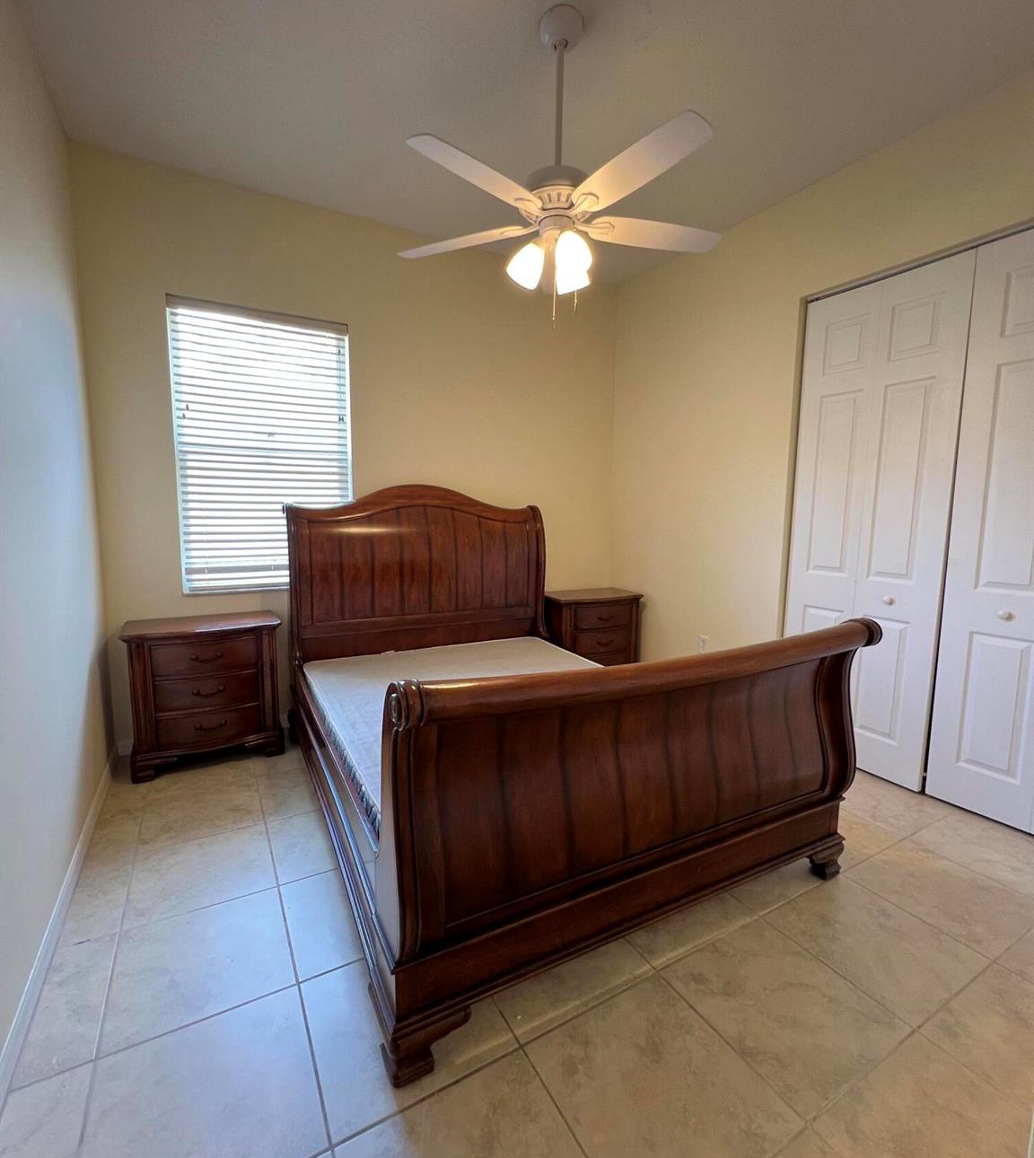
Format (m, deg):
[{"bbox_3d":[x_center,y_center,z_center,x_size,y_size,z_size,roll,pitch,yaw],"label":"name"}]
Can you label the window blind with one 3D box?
[{"bbox_3d":[-1.476,-0.743,3.090,0.951,1.620,0.068,-2,6,-29],"label":"window blind"}]

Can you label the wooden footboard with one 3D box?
[{"bbox_3d":[0.451,0.637,1.583,1.743,0.965,0.287,-2,6,-29],"label":"wooden footboard"}]

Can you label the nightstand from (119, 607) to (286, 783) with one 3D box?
[{"bbox_3d":[-1.680,0.608,2.832,0.717,0.728,0.423,-2,6,-29],"label":"nightstand"}]

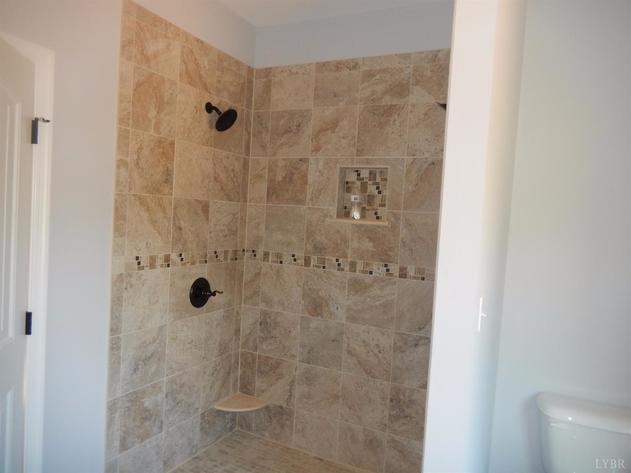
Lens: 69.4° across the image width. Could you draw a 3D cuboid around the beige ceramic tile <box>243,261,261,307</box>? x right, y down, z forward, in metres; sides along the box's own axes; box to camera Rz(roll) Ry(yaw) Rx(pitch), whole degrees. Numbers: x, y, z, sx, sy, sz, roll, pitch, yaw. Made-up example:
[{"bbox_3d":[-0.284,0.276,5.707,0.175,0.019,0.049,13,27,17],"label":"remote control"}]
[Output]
[{"bbox_3d":[-0.421,0.325,3.084,0.146,0.297,0.012,4,2,26],"label":"beige ceramic tile"}]

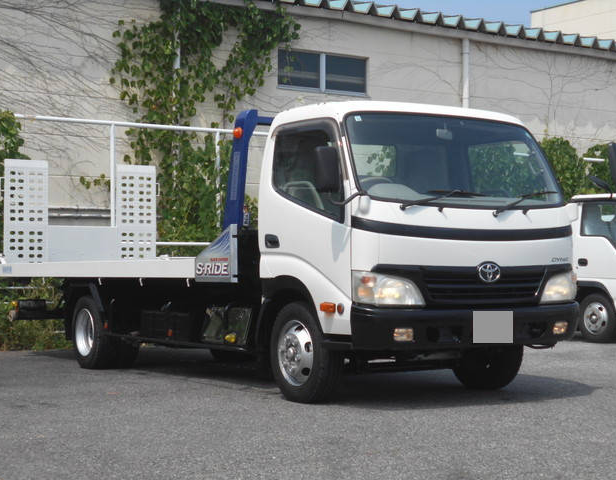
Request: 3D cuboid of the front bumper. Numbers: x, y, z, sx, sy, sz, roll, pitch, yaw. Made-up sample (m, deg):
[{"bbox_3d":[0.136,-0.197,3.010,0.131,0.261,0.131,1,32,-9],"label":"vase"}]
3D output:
[{"bbox_3d":[1.183,0.583,8.428,1.950,0.320,0.310,1,-2,-32],"label":"front bumper"}]

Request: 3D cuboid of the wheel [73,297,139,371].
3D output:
[{"bbox_3d":[-2.030,0.917,12.205,0.440,0.735,0.735,1,-2,-32],"label":"wheel"}]

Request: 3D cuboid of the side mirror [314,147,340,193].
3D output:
[{"bbox_3d":[0.134,-0.469,8.012,0.190,0.310,0.100,0,-2,-20],"label":"side mirror"}]

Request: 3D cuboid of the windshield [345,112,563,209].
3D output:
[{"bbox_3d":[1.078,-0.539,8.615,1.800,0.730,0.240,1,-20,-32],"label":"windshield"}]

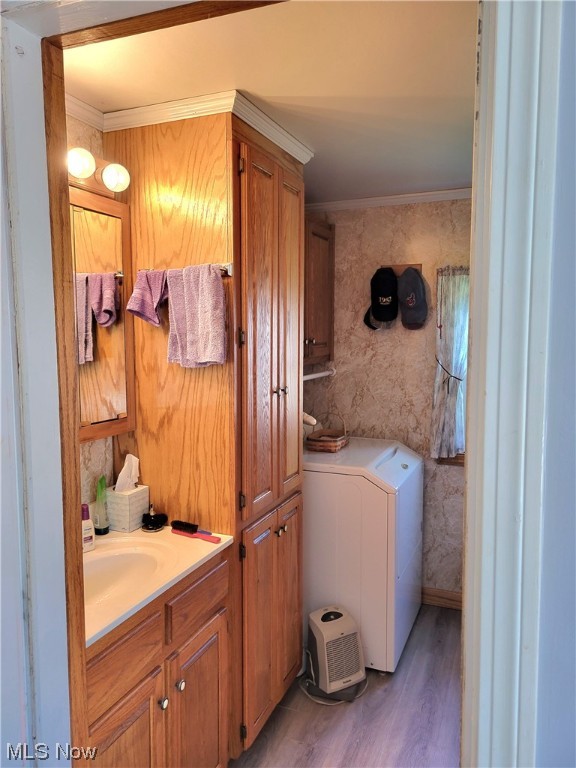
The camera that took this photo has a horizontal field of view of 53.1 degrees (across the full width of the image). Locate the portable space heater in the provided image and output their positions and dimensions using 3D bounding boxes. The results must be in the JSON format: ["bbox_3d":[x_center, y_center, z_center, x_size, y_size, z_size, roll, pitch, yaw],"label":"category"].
[{"bbox_3d":[0.213,1.145,2.441,0.203,0.280,0.182,-3,6,-30],"label":"portable space heater"}]

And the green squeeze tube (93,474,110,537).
[{"bbox_3d":[-0.629,0.402,1.946,0.047,0.198,0.062,-1,5,-5],"label":"green squeeze tube"}]

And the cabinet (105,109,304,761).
[{"bbox_3d":[-0.277,0.196,2.252,0.511,2.168,0.617,2,5,23],"label":"cabinet"}]

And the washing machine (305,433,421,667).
[{"bbox_3d":[0.285,0.789,2.941,0.685,0.906,0.694,2,5,23],"label":"washing machine"}]

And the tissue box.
[{"bbox_3d":[-0.558,0.430,2.004,0.101,0.131,0.109,2,5,23],"label":"tissue box"}]

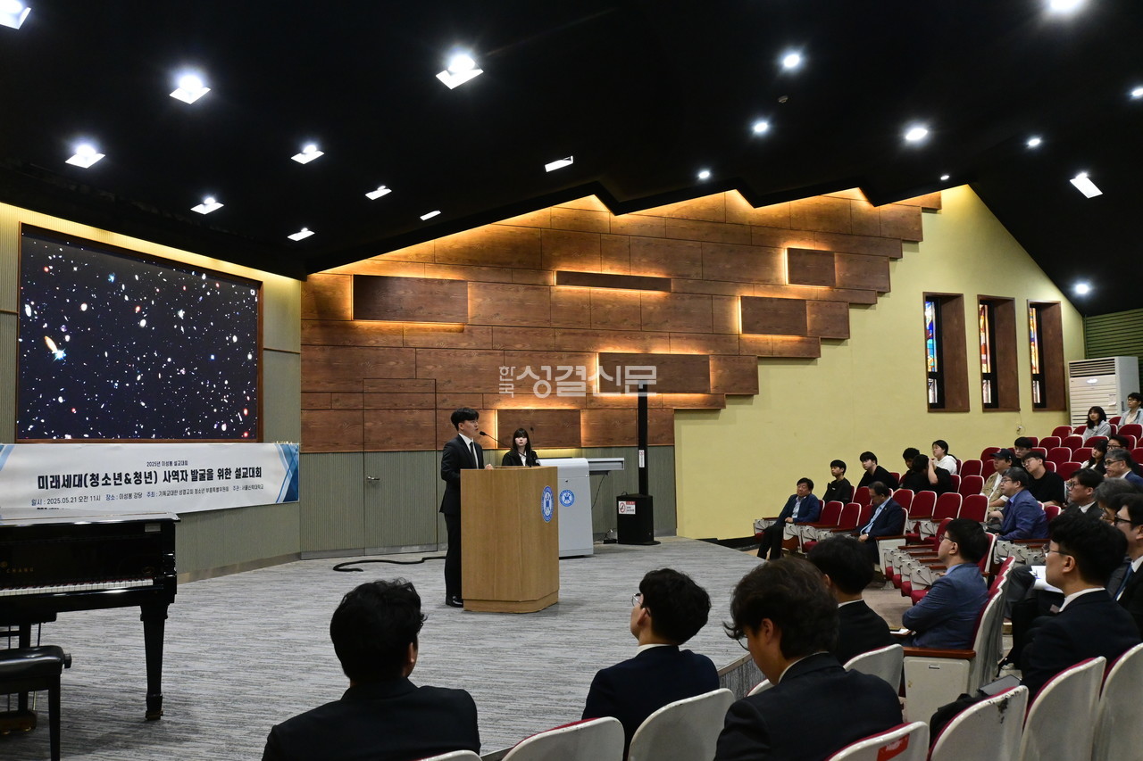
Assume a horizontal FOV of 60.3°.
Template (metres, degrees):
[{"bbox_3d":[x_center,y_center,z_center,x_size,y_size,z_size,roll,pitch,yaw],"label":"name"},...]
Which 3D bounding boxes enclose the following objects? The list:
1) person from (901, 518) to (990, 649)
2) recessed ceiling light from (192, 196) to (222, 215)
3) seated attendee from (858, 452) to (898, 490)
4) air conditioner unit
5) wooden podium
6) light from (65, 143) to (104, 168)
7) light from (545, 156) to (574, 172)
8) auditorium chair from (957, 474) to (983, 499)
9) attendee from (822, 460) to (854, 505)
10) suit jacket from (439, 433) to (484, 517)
[{"bbox_3d":[2.035,1.457,5.684,0.780,1.312,0.520,-3,-4,25],"label":"person"},{"bbox_3d":[-4.238,-2.038,11.444,0.250,0.080,0.250,-25,-11,16],"label":"recessed ceiling light"},{"bbox_3d":[4.386,1.662,14.407,0.850,1.230,0.520,0,-4,-14],"label":"seated attendee"},{"bbox_3d":[9.953,0.545,18.348,0.520,1.850,1.000,1,-4,-25],"label":"air conditioner unit"},{"bbox_3d":[-0.512,1.395,8.757,0.660,1.220,0.780,-2,-4,19],"label":"wooden podium"},{"bbox_3d":[-4.423,-2.038,8.946,0.240,0.080,0.240,-29,-12,16],"label":"light"},{"bbox_3d":[-0.174,-2.862,12.824,0.370,0.100,0.370,-20,-4,1],"label":"light"},{"bbox_3d":[5.133,1.747,12.976,0.580,0.945,0.550,0,-4,-10],"label":"auditorium chair"},{"bbox_3d":[3.692,1.767,14.006,0.820,1.260,0.500,0,-4,-14],"label":"attendee"},{"bbox_3d":[-0.963,0.829,8.660,0.340,0.730,0.480,-3,-4,20],"label":"suit jacket"}]

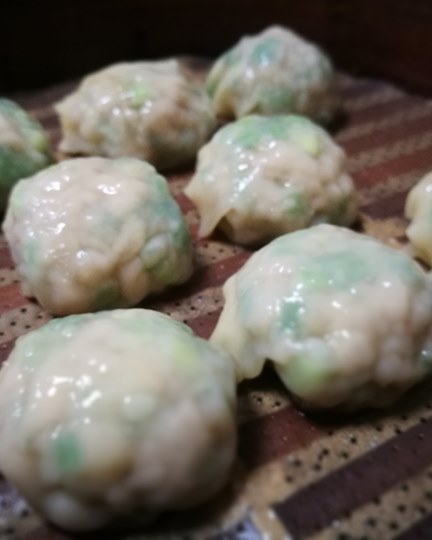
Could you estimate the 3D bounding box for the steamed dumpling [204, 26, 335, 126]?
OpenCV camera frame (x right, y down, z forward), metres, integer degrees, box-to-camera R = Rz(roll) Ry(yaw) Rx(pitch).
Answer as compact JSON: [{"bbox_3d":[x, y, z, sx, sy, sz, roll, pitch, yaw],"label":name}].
[{"bbox_3d":[0.022,-0.077,0.223,0.051,0.034,0.049,1,41,0],"label":"steamed dumpling"}]

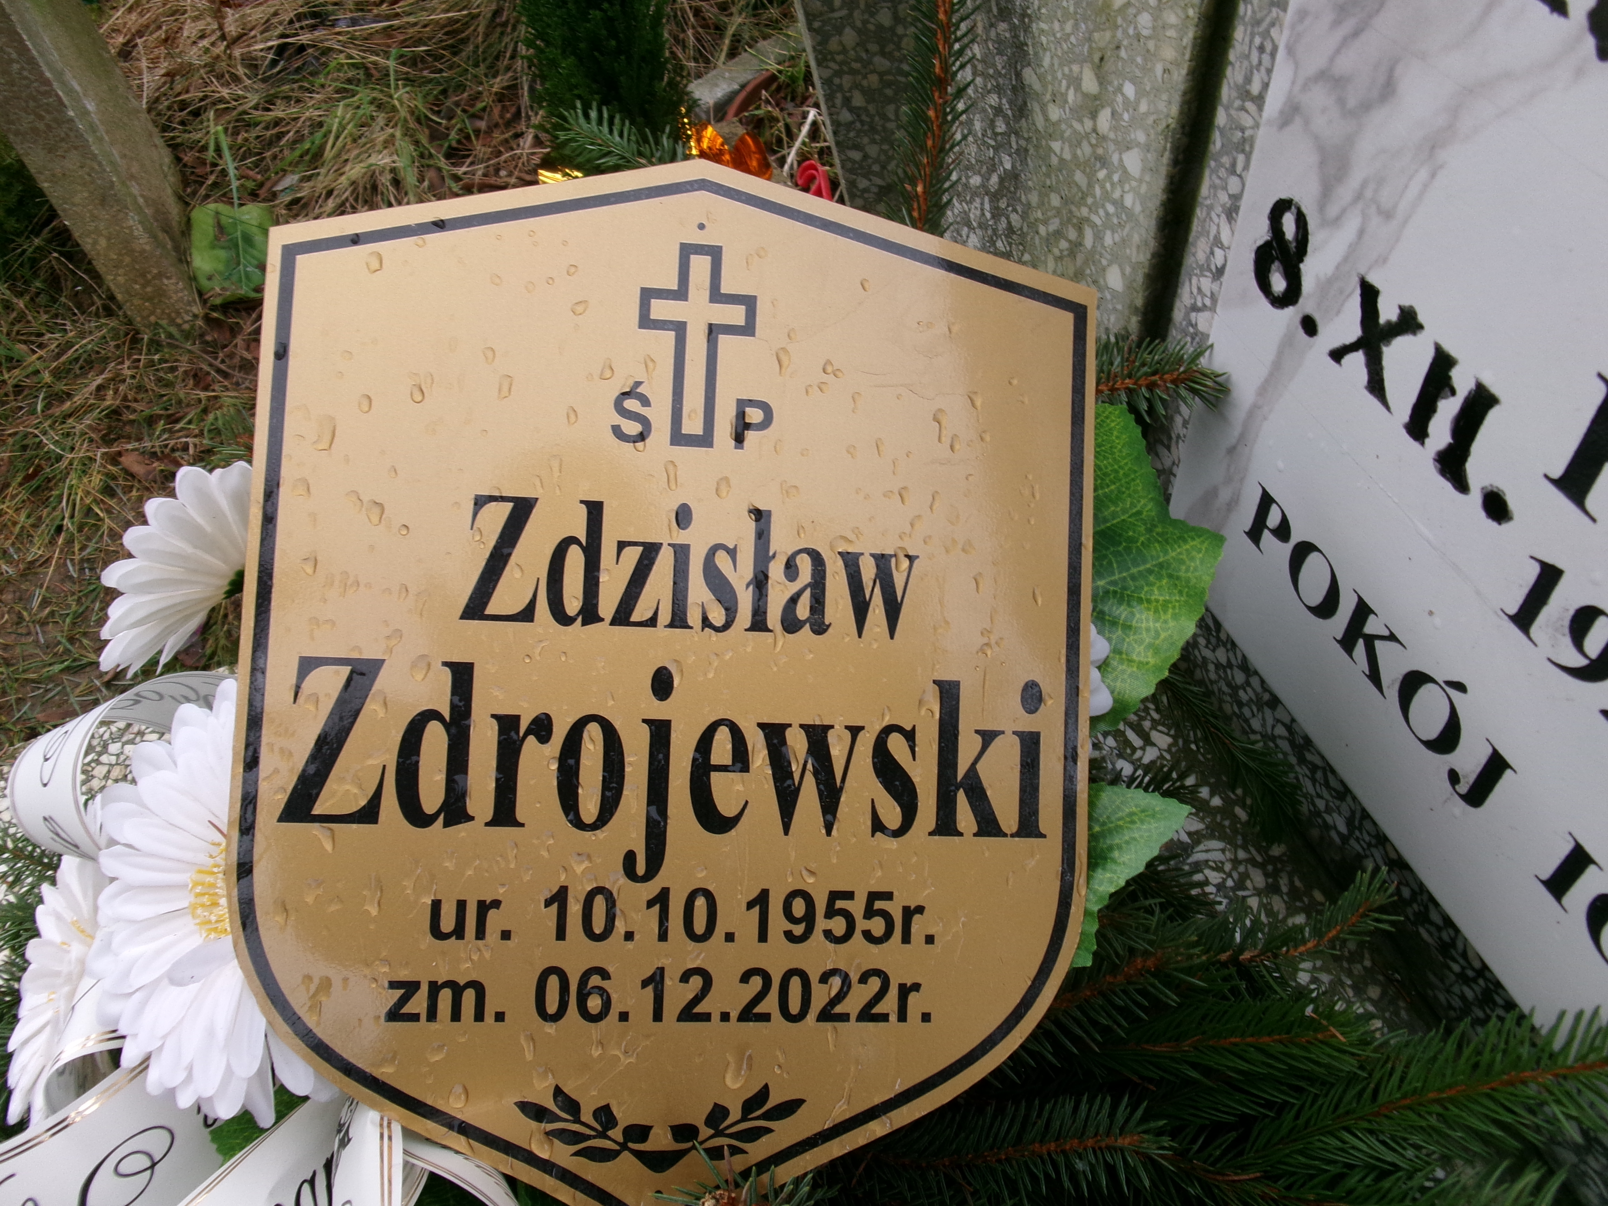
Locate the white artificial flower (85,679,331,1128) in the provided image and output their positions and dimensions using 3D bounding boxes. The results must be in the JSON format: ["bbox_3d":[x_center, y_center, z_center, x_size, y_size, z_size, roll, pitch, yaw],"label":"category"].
[{"bbox_3d":[-0.141,0.074,0.325,0.112,0.040,0.114,22,102,22],"label":"white artificial flower"}]

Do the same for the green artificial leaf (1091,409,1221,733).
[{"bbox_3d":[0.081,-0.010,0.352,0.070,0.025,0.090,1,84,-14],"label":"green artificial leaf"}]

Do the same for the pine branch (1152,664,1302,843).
[{"bbox_3d":[0.136,0.048,0.420,0.028,0.085,0.042,-8,44,50],"label":"pine branch"}]

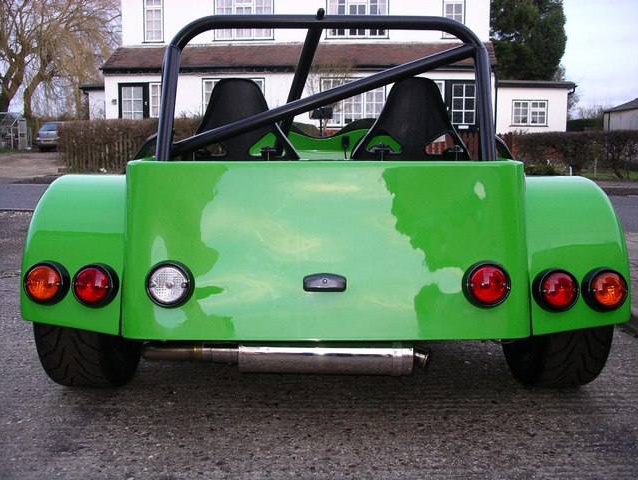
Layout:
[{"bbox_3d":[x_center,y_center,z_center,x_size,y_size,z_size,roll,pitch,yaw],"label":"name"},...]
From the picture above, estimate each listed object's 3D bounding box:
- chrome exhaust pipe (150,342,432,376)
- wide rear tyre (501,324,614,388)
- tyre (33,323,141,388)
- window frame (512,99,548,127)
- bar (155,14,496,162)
[{"bbox_3d":[-0.087,0.313,1.775,0.750,0.088,0.100,0,8,0],"label":"chrome exhaust pipe"},{"bbox_3d":[0.684,0.154,2.043,0.205,0.570,0.570,0,8,1],"label":"wide rear tyre"},{"bbox_3d":[-0.660,0.154,2.043,0.205,0.570,0.570,0,8,1],"label":"tyre"},{"bbox_3d":[6.640,-3.990,21.500,1.120,0.820,0.120,0,8,0],"label":"window frame"},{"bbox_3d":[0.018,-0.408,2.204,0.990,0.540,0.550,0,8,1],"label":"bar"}]

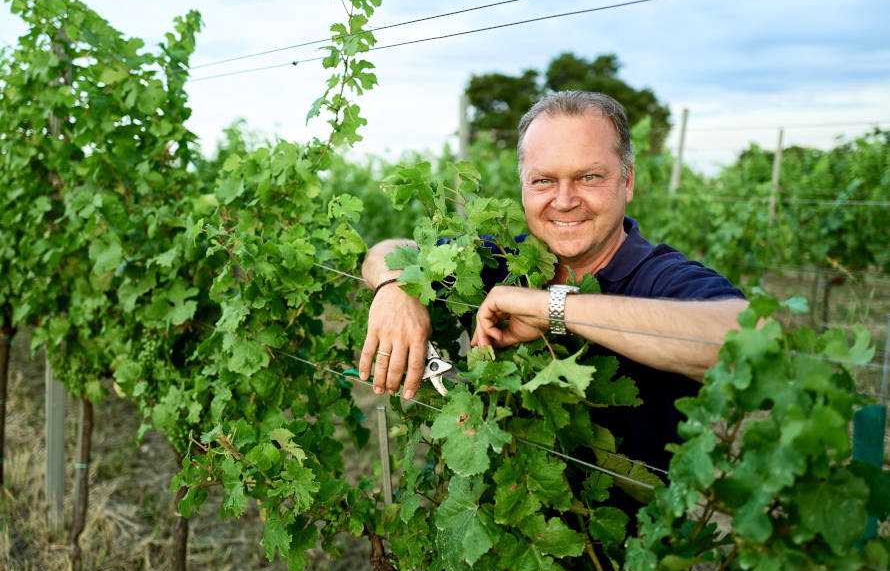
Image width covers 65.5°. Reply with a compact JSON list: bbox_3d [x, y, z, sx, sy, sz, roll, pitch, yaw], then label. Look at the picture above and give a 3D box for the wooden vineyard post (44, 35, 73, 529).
[{"bbox_3d":[-1.452,0.026,2.600,0.070,1.850,0.070,14,12,43],"label":"wooden vineyard post"}]

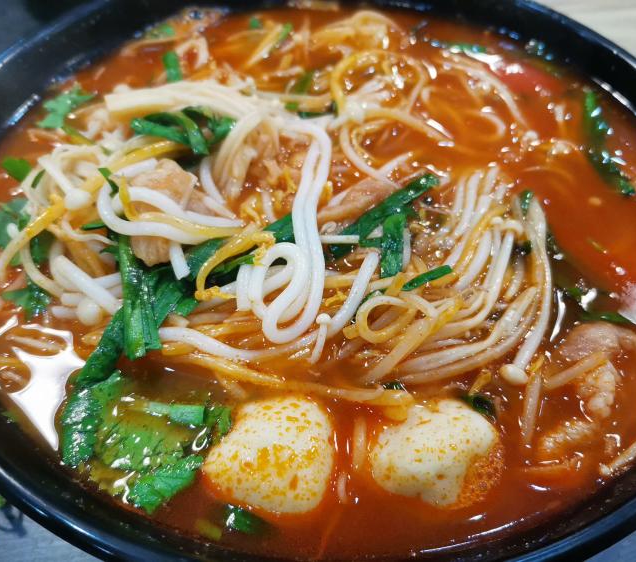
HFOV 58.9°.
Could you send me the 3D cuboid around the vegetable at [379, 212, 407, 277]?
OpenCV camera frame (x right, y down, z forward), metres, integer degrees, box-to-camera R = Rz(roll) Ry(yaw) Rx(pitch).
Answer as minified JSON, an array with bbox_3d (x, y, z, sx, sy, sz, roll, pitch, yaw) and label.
[{"bbox_3d":[0.020,-0.009,0.147,0.006,0.008,0.017,7,54,4],"label":"vegetable"}]

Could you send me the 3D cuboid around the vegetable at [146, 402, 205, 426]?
[{"bbox_3d":[-0.034,0.031,0.133,0.014,0.004,0.005,7,54,3],"label":"vegetable"}]

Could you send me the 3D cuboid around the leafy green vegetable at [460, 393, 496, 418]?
[{"bbox_3d":[0.039,0.029,0.134,0.008,0.005,0.005,36,61,22],"label":"leafy green vegetable"}]

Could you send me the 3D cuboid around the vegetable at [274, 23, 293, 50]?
[{"bbox_3d":[-0.015,-0.108,0.249,0.004,0.003,0.020,13,53,9],"label":"vegetable"}]

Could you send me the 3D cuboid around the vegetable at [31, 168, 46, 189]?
[{"bbox_3d":[-0.090,-0.033,0.182,0.003,0.003,0.009,4,52,2],"label":"vegetable"}]

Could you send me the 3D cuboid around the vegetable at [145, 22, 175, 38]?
[{"bbox_3d":[-0.063,-0.100,0.225,0.011,0.004,0.009,-15,56,-12],"label":"vegetable"}]

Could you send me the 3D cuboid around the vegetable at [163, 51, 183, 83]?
[{"bbox_3d":[-0.053,-0.079,0.206,0.006,0.006,0.015,-11,55,-9],"label":"vegetable"}]

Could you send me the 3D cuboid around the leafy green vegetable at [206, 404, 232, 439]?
[{"bbox_3d":[-0.023,0.033,0.130,0.006,0.005,0.008,1,54,-1],"label":"leafy green vegetable"}]

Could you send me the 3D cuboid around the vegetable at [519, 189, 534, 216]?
[{"bbox_3d":[0.068,-0.025,0.184,0.004,0.004,0.010,14,53,9],"label":"vegetable"}]

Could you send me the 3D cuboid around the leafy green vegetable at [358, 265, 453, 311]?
[{"bbox_3d":[0.024,0.002,0.153,0.028,0.005,0.005,-21,55,-16],"label":"leafy green vegetable"}]

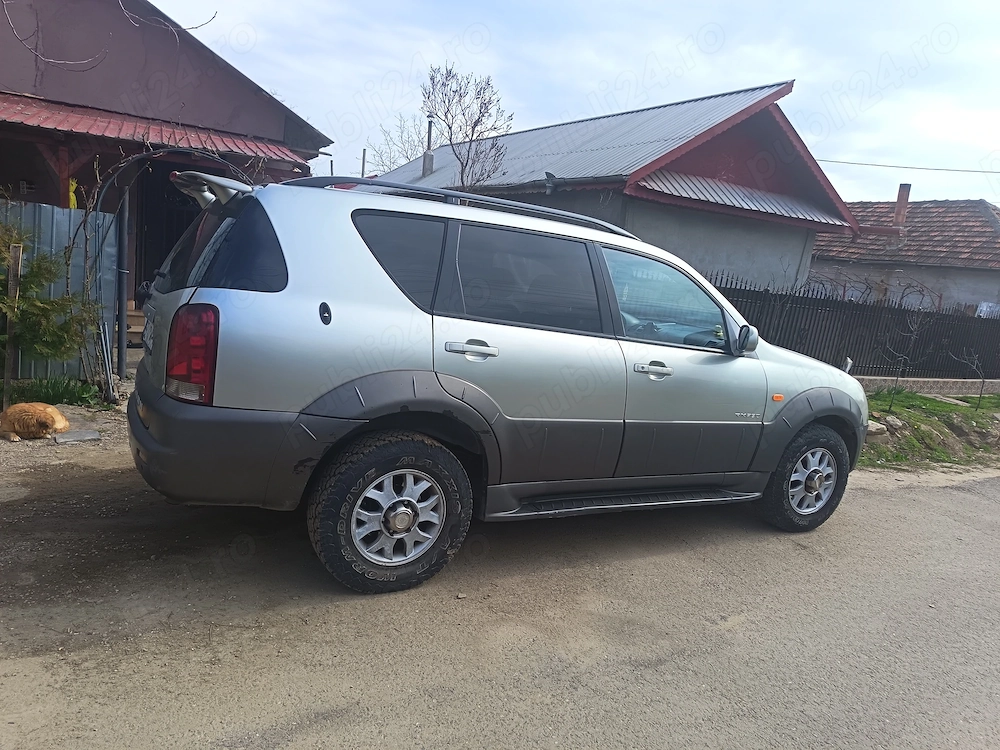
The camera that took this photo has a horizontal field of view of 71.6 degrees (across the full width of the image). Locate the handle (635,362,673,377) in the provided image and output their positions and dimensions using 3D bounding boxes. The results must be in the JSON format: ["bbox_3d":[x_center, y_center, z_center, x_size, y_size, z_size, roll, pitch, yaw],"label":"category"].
[{"bbox_3d":[0.794,-0.025,3.568,0.245,0.044,0.046,4,7,-30],"label":"handle"}]

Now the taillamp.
[{"bbox_3d":[-1.164,-0.091,2.609,0.170,0.380,0.200,1,9,-30],"label":"taillamp"}]

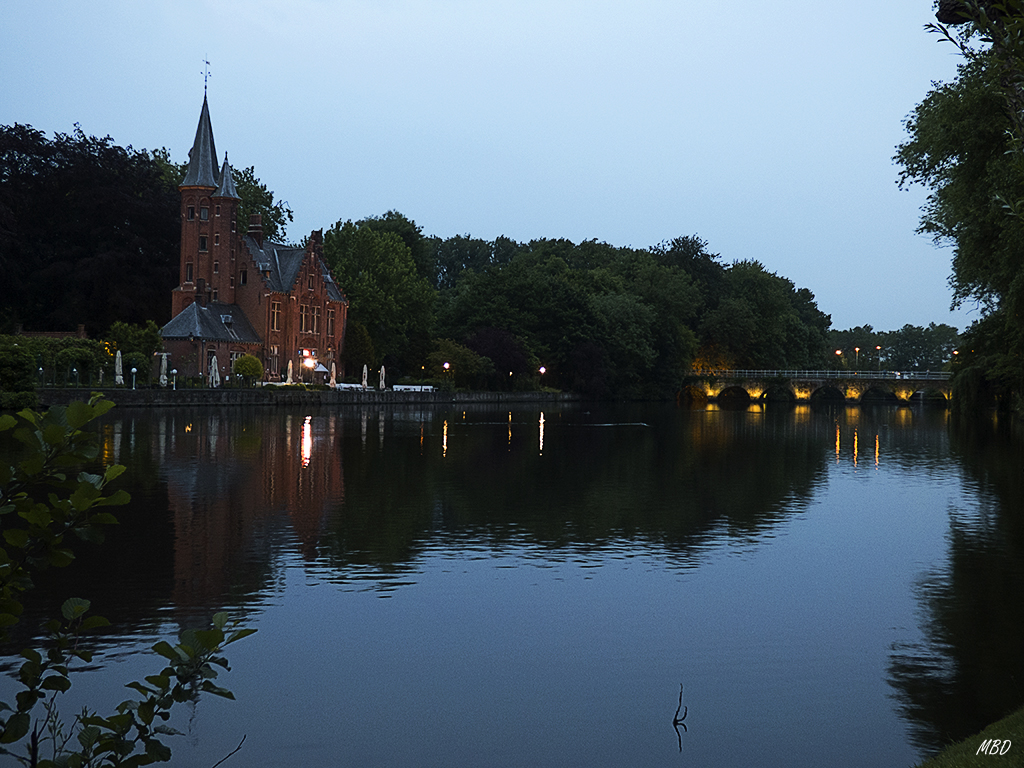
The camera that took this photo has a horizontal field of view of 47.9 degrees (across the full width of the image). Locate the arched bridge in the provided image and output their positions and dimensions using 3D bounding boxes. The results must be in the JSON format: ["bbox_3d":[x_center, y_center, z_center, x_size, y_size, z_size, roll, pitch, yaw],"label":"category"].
[{"bbox_3d":[47.440,0.460,178.000,42.000,5.000,5.000,1,0,14],"label":"arched bridge"}]

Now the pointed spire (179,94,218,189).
[{"bbox_3d":[-28.980,-22.600,107.500,3.600,8.700,3.600,1,0,38],"label":"pointed spire"}]

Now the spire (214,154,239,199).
[{"bbox_3d":[-26.310,-19.150,106.500,2.550,4.100,2.550,1,0,38],"label":"spire"}]

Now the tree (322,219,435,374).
[{"bbox_3d":[-14.590,-9.080,127.000,12.600,18.400,12.000,1,0,0],"label":"tree"}]

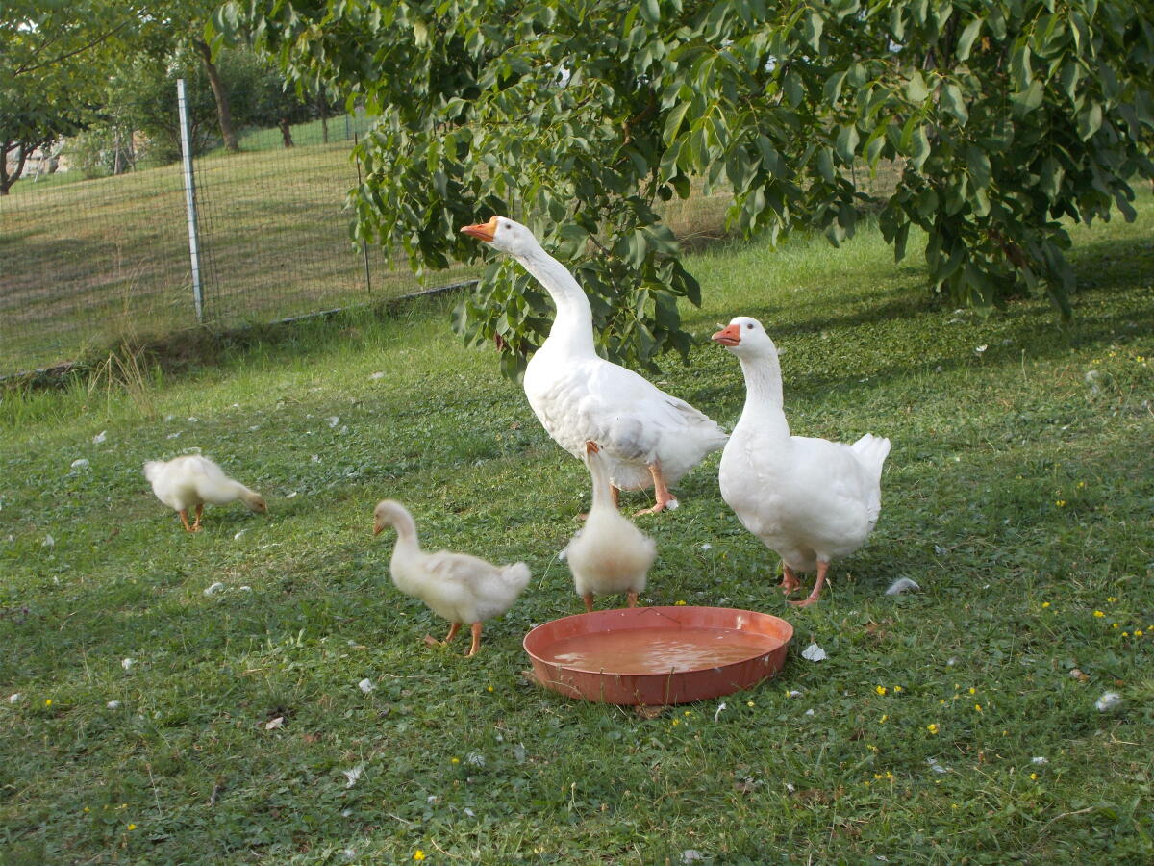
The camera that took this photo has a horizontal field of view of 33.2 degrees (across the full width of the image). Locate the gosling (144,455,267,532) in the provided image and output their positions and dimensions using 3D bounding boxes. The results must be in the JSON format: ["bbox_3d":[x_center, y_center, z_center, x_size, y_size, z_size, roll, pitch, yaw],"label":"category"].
[{"bbox_3d":[-1.073,0.169,5.598,0.333,0.217,0.150,-2,9,4],"label":"gosling"}]

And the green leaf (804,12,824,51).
[{"bbox_3d":[0.871,-1.474,7.100,0.067,0.141,0.040,-3,9,0],"label":"green leaf"}]

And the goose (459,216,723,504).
[{"bbox_3d":[0.047,-0.188,5.434,0.780,0.842,0.300,-7,9,-23],"label":"goose"}]

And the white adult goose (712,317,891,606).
[{"bbox_3d":[0.516,0.058,4.445,0.310,0.657,0.600,5,12,42],"label":"white adult goose"}]

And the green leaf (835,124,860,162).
[{"bbox_3d":[0.994,-1.065,7.100,0.087,0.141,0.040,-3,9,0],"label":"green leaf"}]

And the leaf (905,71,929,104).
[{"bbox_3d":[1.248,-1.270,7.100,0.087,0.127,0.040,-3,9,0],"label":"leaf"}]

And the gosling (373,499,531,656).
[{"bbox_3d":[-0.269,0.305,4.171,0.340,0.334,0.150,-4,9,-8],"label":"gosling"}]

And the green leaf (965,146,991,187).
[{"bbox_3d":[1.516,-1.004,7.300,0.090,0.167,0.040,-3,9,0],"label":"green leaf"}]

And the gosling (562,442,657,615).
[{"bbox_3d":[0.077,0.213,4.337,0.200,0.397,0.260,-2,9,6],"label":"gosling"}]

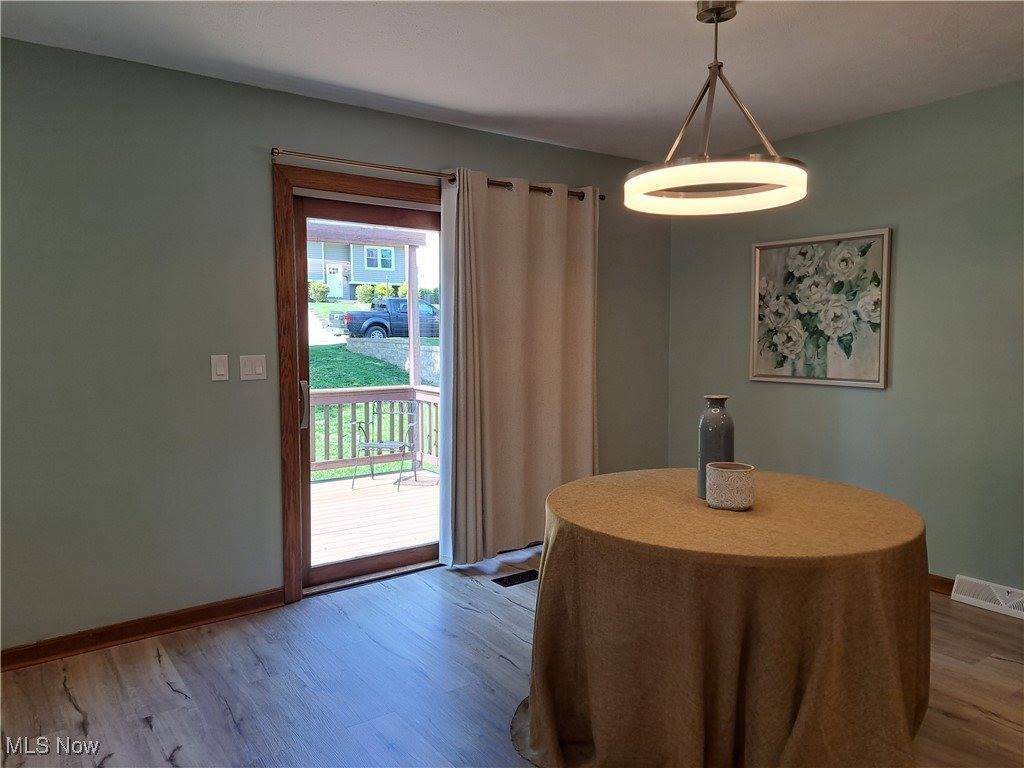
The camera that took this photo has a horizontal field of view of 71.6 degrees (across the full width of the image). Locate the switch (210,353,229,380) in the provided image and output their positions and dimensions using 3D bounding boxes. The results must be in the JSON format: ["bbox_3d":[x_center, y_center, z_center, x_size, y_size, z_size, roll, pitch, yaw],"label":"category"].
[{"bbox_3d":[-1.319,-0.073,3.204,0.071,0.115,0.010,-3,5,-36],"label":"switch"}]

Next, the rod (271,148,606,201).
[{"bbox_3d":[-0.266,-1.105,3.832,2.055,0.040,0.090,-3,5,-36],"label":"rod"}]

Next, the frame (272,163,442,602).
[{"bbox_3d":[-0.314,-0.022,3.985,2.000,2.096,0.120,-3,5,-36],"label":"frame"}]

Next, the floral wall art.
[{"bbox_3d":[1.732,-0.415,4.053,0.035,0.826,0.820,-3,5,-36],"label":"floral wall art"}]

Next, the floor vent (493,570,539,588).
[{"bbox_3d":[0.045,1.038,3.802,0.290,0.010,0.135,-3,5,-36],"label":"floor vent"}]

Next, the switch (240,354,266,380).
[{"bbox_3d":[-1.199,-0.075,3.291,0.115,0.116,0.010,-3,5,-36],"label":"switch"}]

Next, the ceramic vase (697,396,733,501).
[{"bbox_3d":[0.727,0.224,2.523,0.130,0.354,0.130,-3,5,-36],"label":"ceramic vase"}]

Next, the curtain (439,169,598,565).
[{"bbox_3d":[0.099,-0.100,4.118,1.095,2.145,0.140,-3,5,-36],"label":"curtain"}]

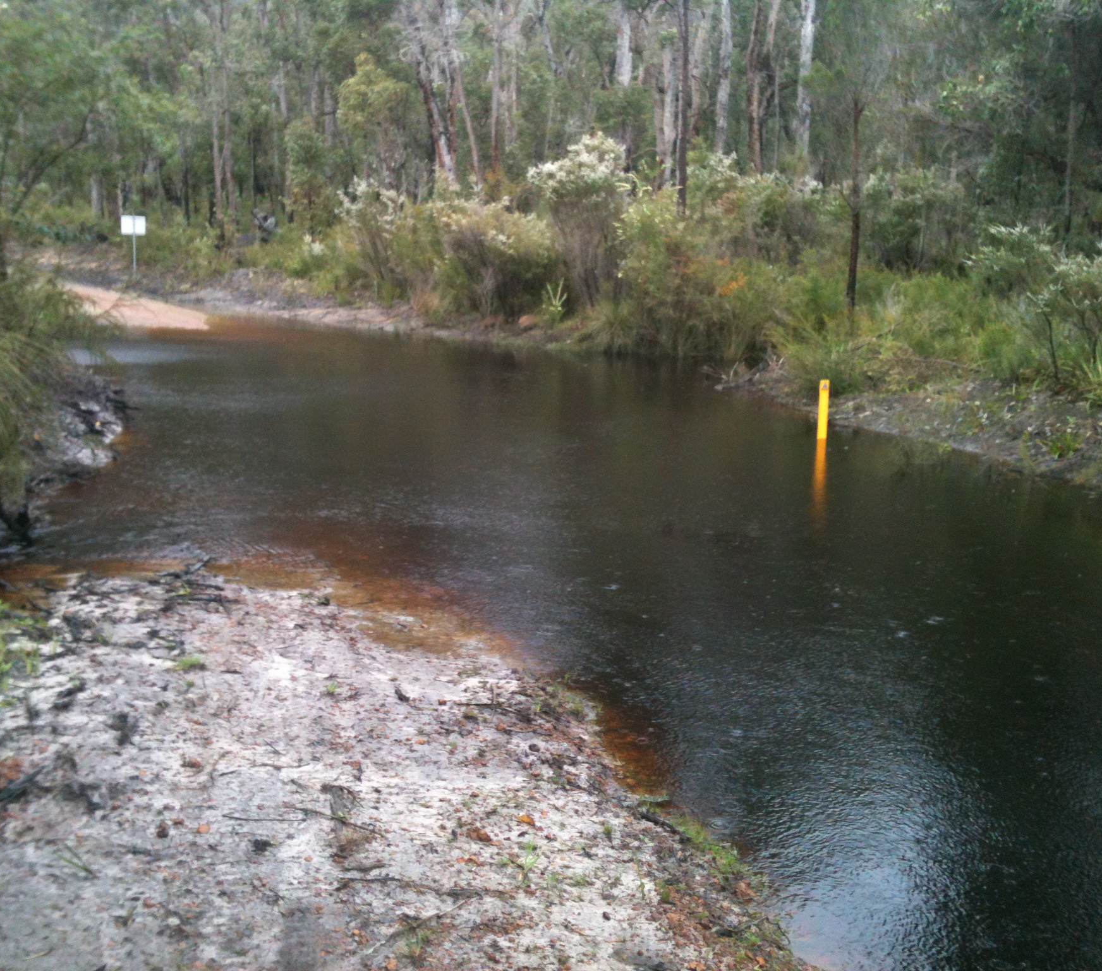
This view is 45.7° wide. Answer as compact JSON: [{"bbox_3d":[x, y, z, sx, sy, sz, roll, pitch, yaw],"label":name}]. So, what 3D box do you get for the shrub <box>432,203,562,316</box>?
[{"bbox_3d":[-0.690,-2.930,16.770,1.600,1.480,1.450,0,13,0],"label":"shrub"}]

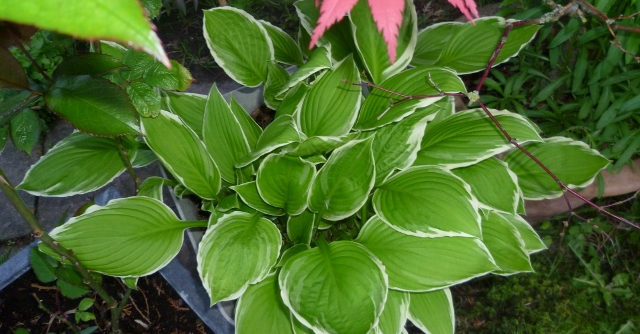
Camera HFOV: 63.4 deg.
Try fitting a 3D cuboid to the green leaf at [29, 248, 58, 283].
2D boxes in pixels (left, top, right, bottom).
[{"bbox_3d":[-0.409,0.146,0.769,0.042,0.013,0.059,-33,96,-22],"label":"green leaf"}]

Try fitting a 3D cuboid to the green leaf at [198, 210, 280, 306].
[{"bbox_3d":[-0.133,0.143,0.795,0.115,0.040,0.142,26,86,10],"label":"green leaf"}]

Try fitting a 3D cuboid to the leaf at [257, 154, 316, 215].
[{"bbox_3d":[-0.054,0.026,0.810,0.092,0.040,0.094,-3,78,-1],"label":"leaf"}]

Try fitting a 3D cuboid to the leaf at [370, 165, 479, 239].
[{"bbox_3d":[0.161,0.054,0.760,0.169,0.035,0.112,24,56,1],"label":"leaf"}]

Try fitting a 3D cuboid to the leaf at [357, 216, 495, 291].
[{"bbox_3d":[0.152,0.123,0.745,0.210,0.035,0.112,16,54,-2],"label":"leaf"}]

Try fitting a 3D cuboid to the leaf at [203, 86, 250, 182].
[{"bbox_3d":[-0.161,-0.056,0.865,0.075,0.030,0.167,-12,79,-12],"label":"leaf"}]

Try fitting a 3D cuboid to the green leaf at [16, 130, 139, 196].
[{"bbox_3d":[-0.409,-0.006,0.873,0.206,0.032,0.105,-21,55,-5],"label":"green leaf"}]

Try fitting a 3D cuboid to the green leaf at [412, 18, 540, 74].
[{"bbox_3d":[0.289,-0.225,0.950,0.251,0.035,0.105,-13,57,-9],"label":"green leaf"}]

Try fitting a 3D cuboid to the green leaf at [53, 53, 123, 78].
[{"bbox_3d":[-0.206,-0.086,0.460,0.065,0.012,0.036,-7,43,0],"label":"green leaf"}]

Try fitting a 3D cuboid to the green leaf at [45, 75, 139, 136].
[{"bbox_3d":[-0.184,-0.050,0.424,0.086,0.016,0.050,28,56,-1],"label":"green leaf"}]

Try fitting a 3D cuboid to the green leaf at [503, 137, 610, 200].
[{"bbox_3d":[0.391,0.003,0.860,0.202,0.032,0.110,-1,53,-8],"label":"green leaf"}]

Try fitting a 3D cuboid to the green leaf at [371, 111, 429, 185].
[{"bbox_3d":[0.139,-0.032,0.855,0.085,0.035,0.161,39,79,2],"label":"green leaf"}]

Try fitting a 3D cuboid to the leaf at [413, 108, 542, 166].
[{"bbox_3d":[0.261,-0.047,0.847,0.223,0.035,0.105,-6,50,-16],"label":"leaf"}]

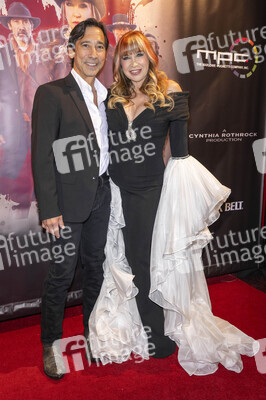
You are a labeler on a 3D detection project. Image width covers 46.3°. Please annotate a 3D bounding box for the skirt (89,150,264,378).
[{"bbox_3d":[0.227,0.342,1.752,1.000,1.110,0.480,0,11,5],"label":"skirt"}]

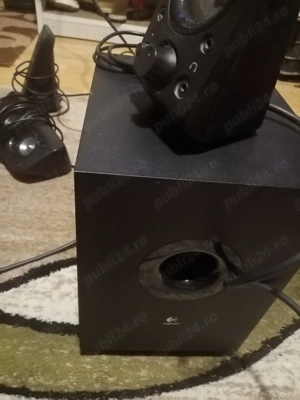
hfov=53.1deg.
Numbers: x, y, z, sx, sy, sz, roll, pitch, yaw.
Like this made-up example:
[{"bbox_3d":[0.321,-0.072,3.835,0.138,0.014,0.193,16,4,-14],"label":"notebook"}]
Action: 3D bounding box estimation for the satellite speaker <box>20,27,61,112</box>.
[{"bbox_3d":[-0.293,-0.332,0.765,0.108,0.192,0.086,-2,43,-14],"label":"satellite speaker"}]

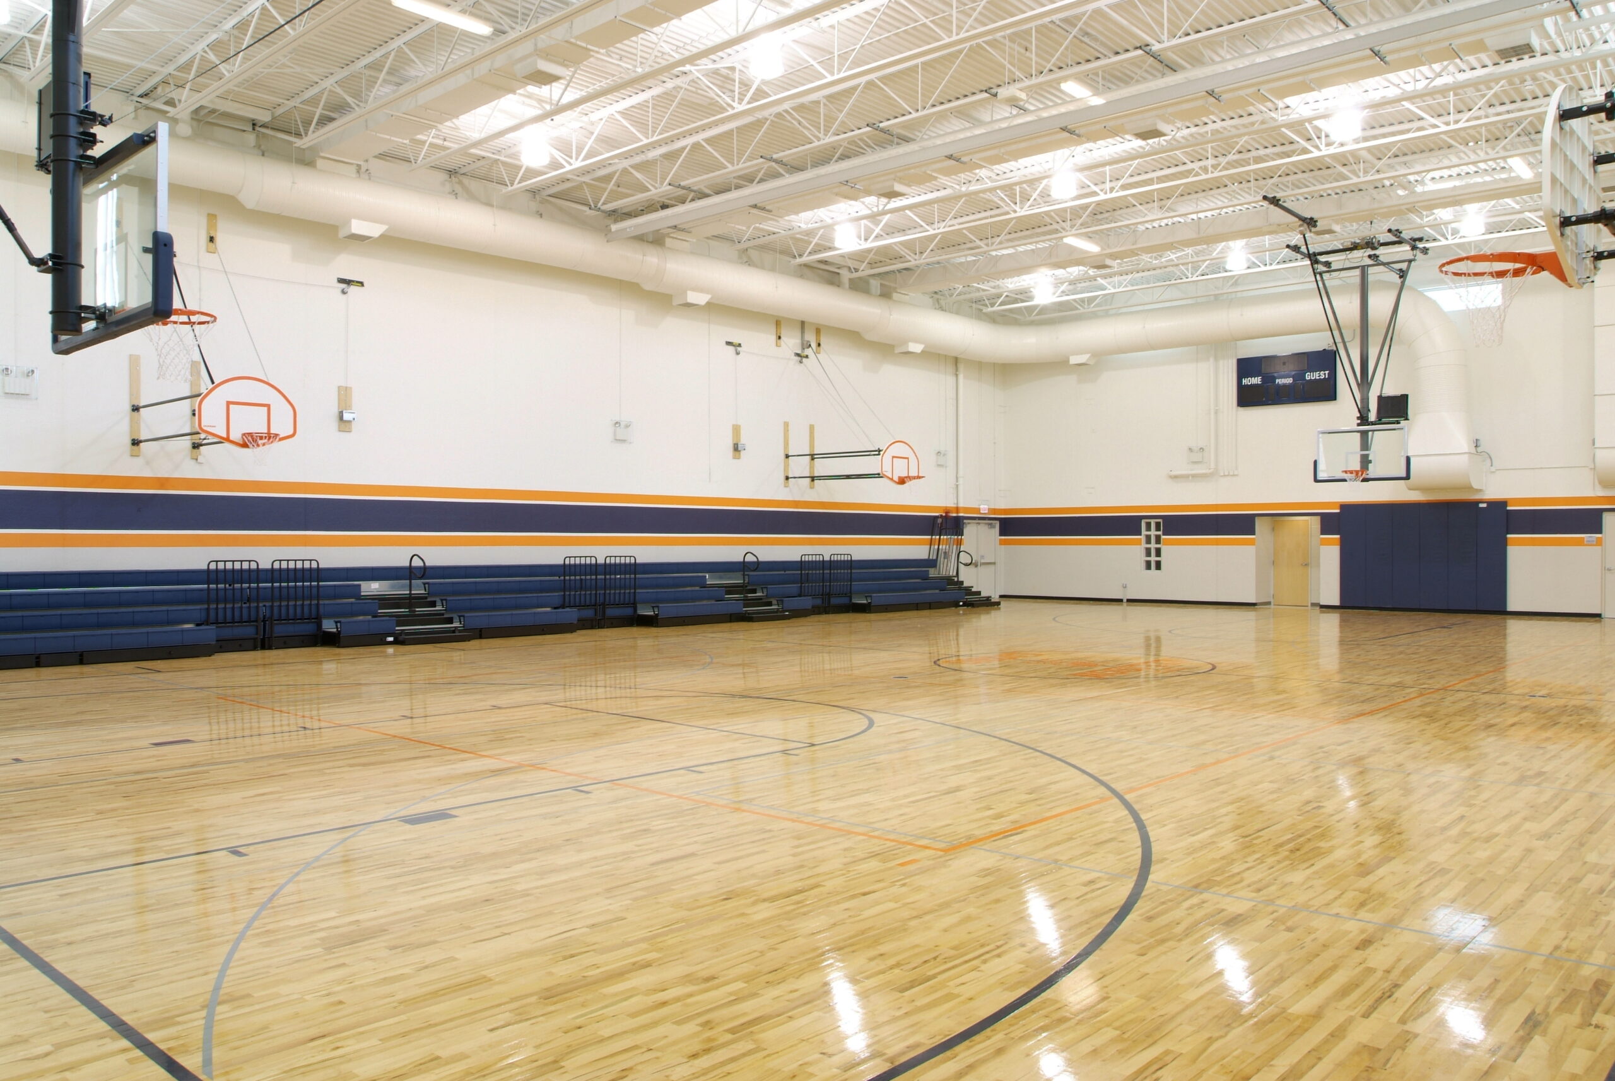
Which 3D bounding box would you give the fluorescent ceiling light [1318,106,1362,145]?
[{"bbox_3d":[8.574,-6.635,18.650,0.520,0.540,0.520,0,0,42],"label":"fluorescent ceiling light"}]

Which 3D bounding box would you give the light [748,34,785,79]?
[{"bbox_3d":[-0.557,-6.659,16.100,0.520,0.540,0.520,0,0,0],"label":"light"}]

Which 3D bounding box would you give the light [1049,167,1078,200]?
[{"bbox_3d":[4.793,-6.636,21.800,0.520,0.540,0.520,0,0,0],"label":"light"}]

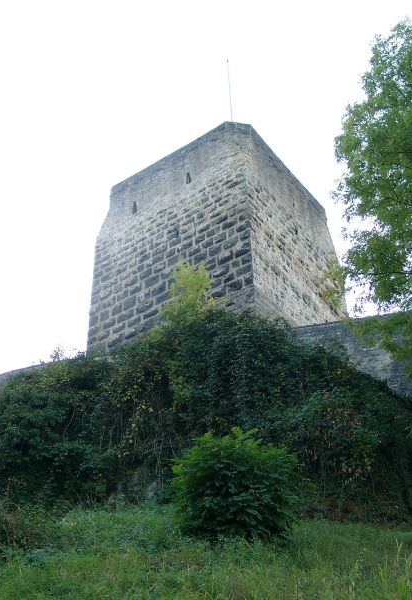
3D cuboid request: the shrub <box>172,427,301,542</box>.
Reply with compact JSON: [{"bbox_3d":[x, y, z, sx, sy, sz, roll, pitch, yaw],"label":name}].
[{"bbox_3d":[0.509,2.980,12.600,2.100,1.750,2.000,-2,-37,0],"label":"shrub"}]

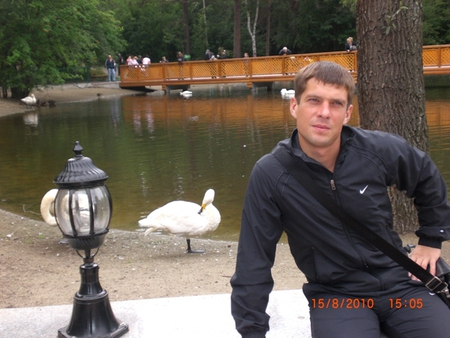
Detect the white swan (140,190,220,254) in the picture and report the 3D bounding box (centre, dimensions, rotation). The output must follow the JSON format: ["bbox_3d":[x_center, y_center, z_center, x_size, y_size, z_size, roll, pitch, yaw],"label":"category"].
[{"bbox_3d":[-0.458,0.524,6.750,0.810,0.645,0.360,-1,10,10],"label":"white swan"}]

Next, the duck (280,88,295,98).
[{"bbox_3d":[2.982,-3.585,31.000,0.780,0.360,0.360,-3,10,0],"label":"duck"}]

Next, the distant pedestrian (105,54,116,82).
[{"bbox_3d":[-7.442,-6.561,43.300,0.580,1.760,0.360,-4,10,-10],"label":"distant pedestrian"}]

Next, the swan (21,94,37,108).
[{"bbox_3d":[-8.667,-2.982,29.300,0.760,0.650,0.360,3,11,30],"label":"swan"}]

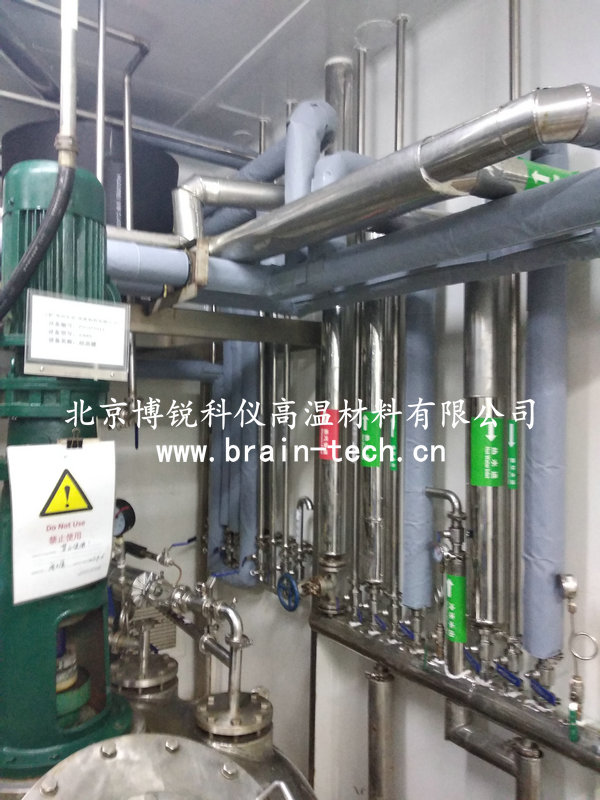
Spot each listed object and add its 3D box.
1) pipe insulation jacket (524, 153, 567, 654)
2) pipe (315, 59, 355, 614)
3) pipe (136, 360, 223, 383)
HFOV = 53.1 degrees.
[{"bbox_3d":[0.624,0.000,1.530,0.095,1.300,0.095,1,0,-35],"label":"pipe insulation jacket"},{"bbox_3d":[0.137,-0.235,2.240,0.110,2.060,0.110,1,0,-35],"label":"pipe"},{"bbox_3d":[-0.662,-0.156,3.250,0.530,0.108,0.108,2,-3,-36],"label":"pipe"}]

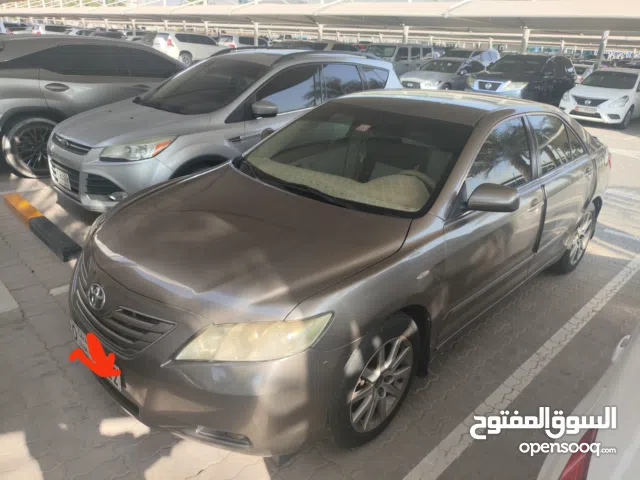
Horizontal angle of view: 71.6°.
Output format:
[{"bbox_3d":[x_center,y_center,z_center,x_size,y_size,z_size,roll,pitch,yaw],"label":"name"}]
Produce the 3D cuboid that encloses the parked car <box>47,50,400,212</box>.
[{"bbox_3d":[-0.805,-1.475,5.452,1.870,1.680,4.520,22,30,36],"label":"parked car"}]

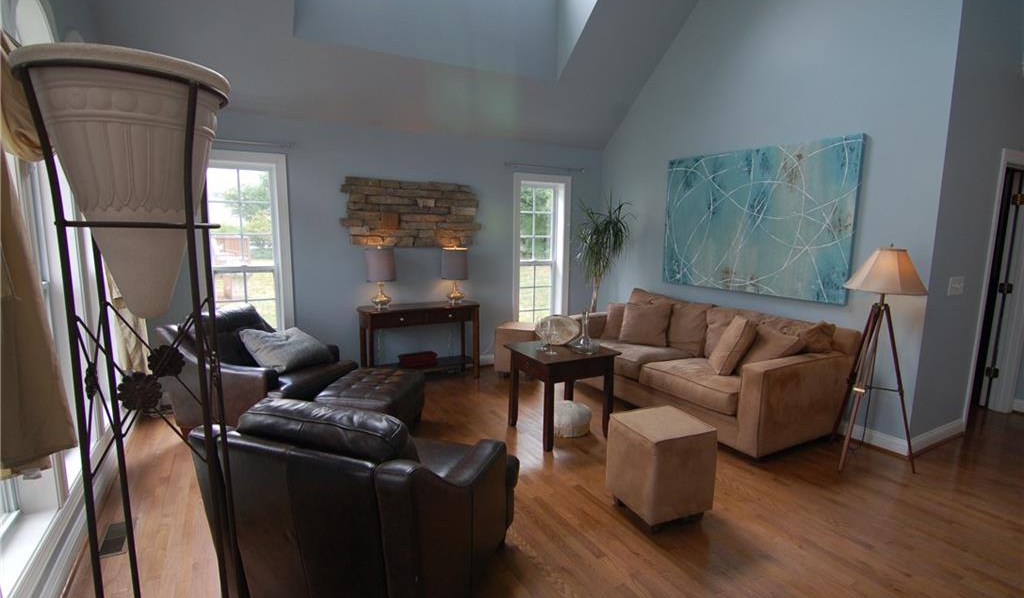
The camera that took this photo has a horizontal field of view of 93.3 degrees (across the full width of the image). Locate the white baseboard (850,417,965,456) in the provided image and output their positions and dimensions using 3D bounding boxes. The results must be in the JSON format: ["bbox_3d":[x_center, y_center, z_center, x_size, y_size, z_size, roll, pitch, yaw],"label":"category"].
[{"bbox_3d":[2.942,0.961,3.599,0.820,0.116,0.402,-4,9,-30],"label":"white baseboard"}]

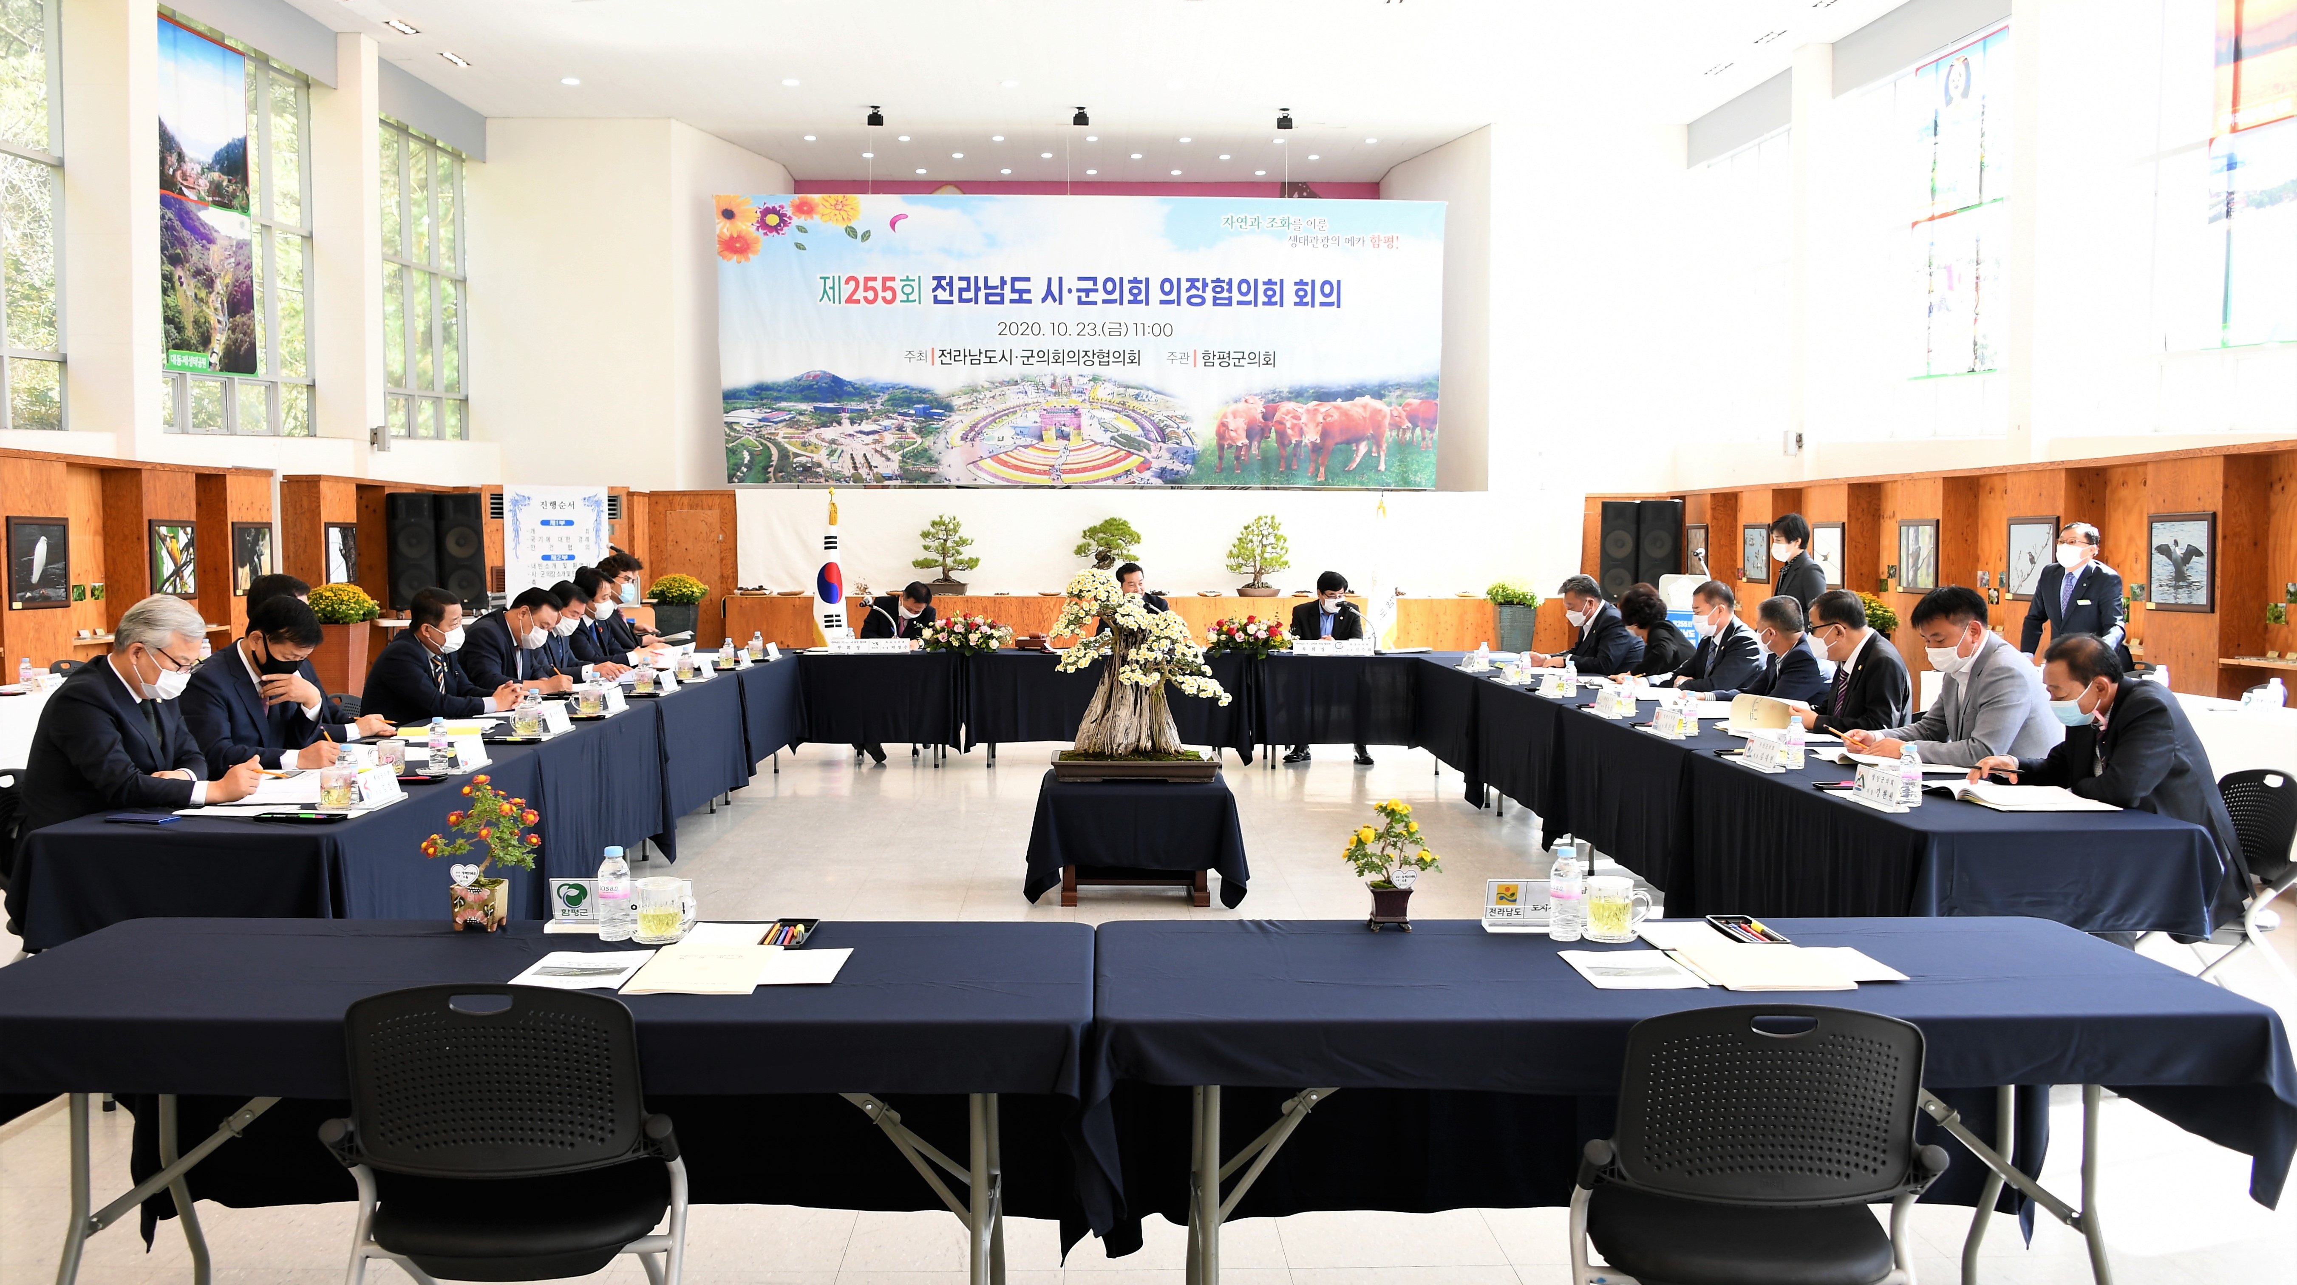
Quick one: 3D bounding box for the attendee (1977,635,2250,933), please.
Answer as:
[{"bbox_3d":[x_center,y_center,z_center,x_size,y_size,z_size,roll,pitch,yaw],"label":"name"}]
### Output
[{"bbox_3d":[2.680,0.606,5.100,0.800,1.220,0.550,0,3,1],"label":"attendee"}]

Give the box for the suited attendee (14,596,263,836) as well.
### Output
[{"bbox_3d":[-2.822,0.538,4.937,0.760,1.335,0.560,0,3,4],"label":"suited attendee"}]

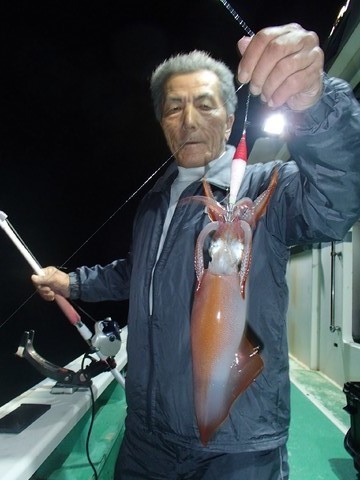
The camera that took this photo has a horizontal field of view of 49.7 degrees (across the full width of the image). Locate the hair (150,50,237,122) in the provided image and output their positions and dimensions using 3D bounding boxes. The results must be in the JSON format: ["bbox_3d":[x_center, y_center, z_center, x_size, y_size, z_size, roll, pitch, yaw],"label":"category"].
[{"bbox_3d":[0.032,-0.338,0.880,0.190,0.165,0.205,2,4,12],"label":"hair"}]

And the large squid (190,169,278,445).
[{"bbox_3d":[0.061,0.082,0.475,0.100,0.340,0.085,6,-6,5],"label":"large squid"}]

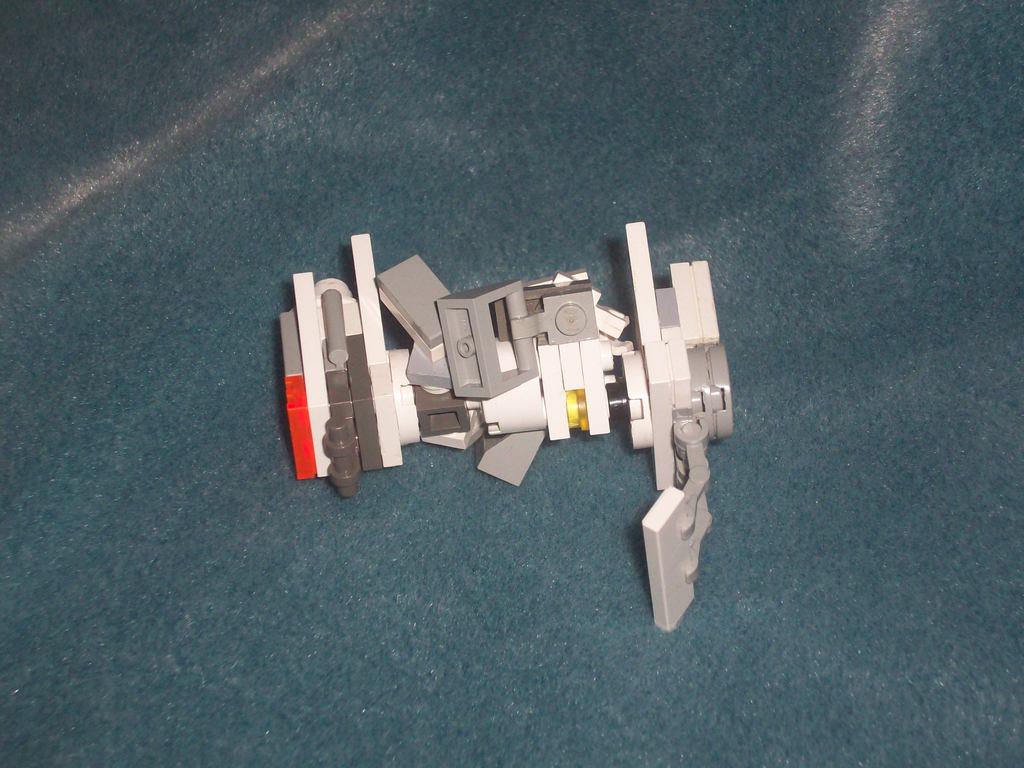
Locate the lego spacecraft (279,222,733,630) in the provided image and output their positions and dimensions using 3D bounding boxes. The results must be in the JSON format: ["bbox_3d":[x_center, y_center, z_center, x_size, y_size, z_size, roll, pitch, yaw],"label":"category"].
[{"bbox_3d":[0.001,0.005,0.374,0.074,0.037,0.071,-5,75,-1],"label":"lego spacecraft"}]

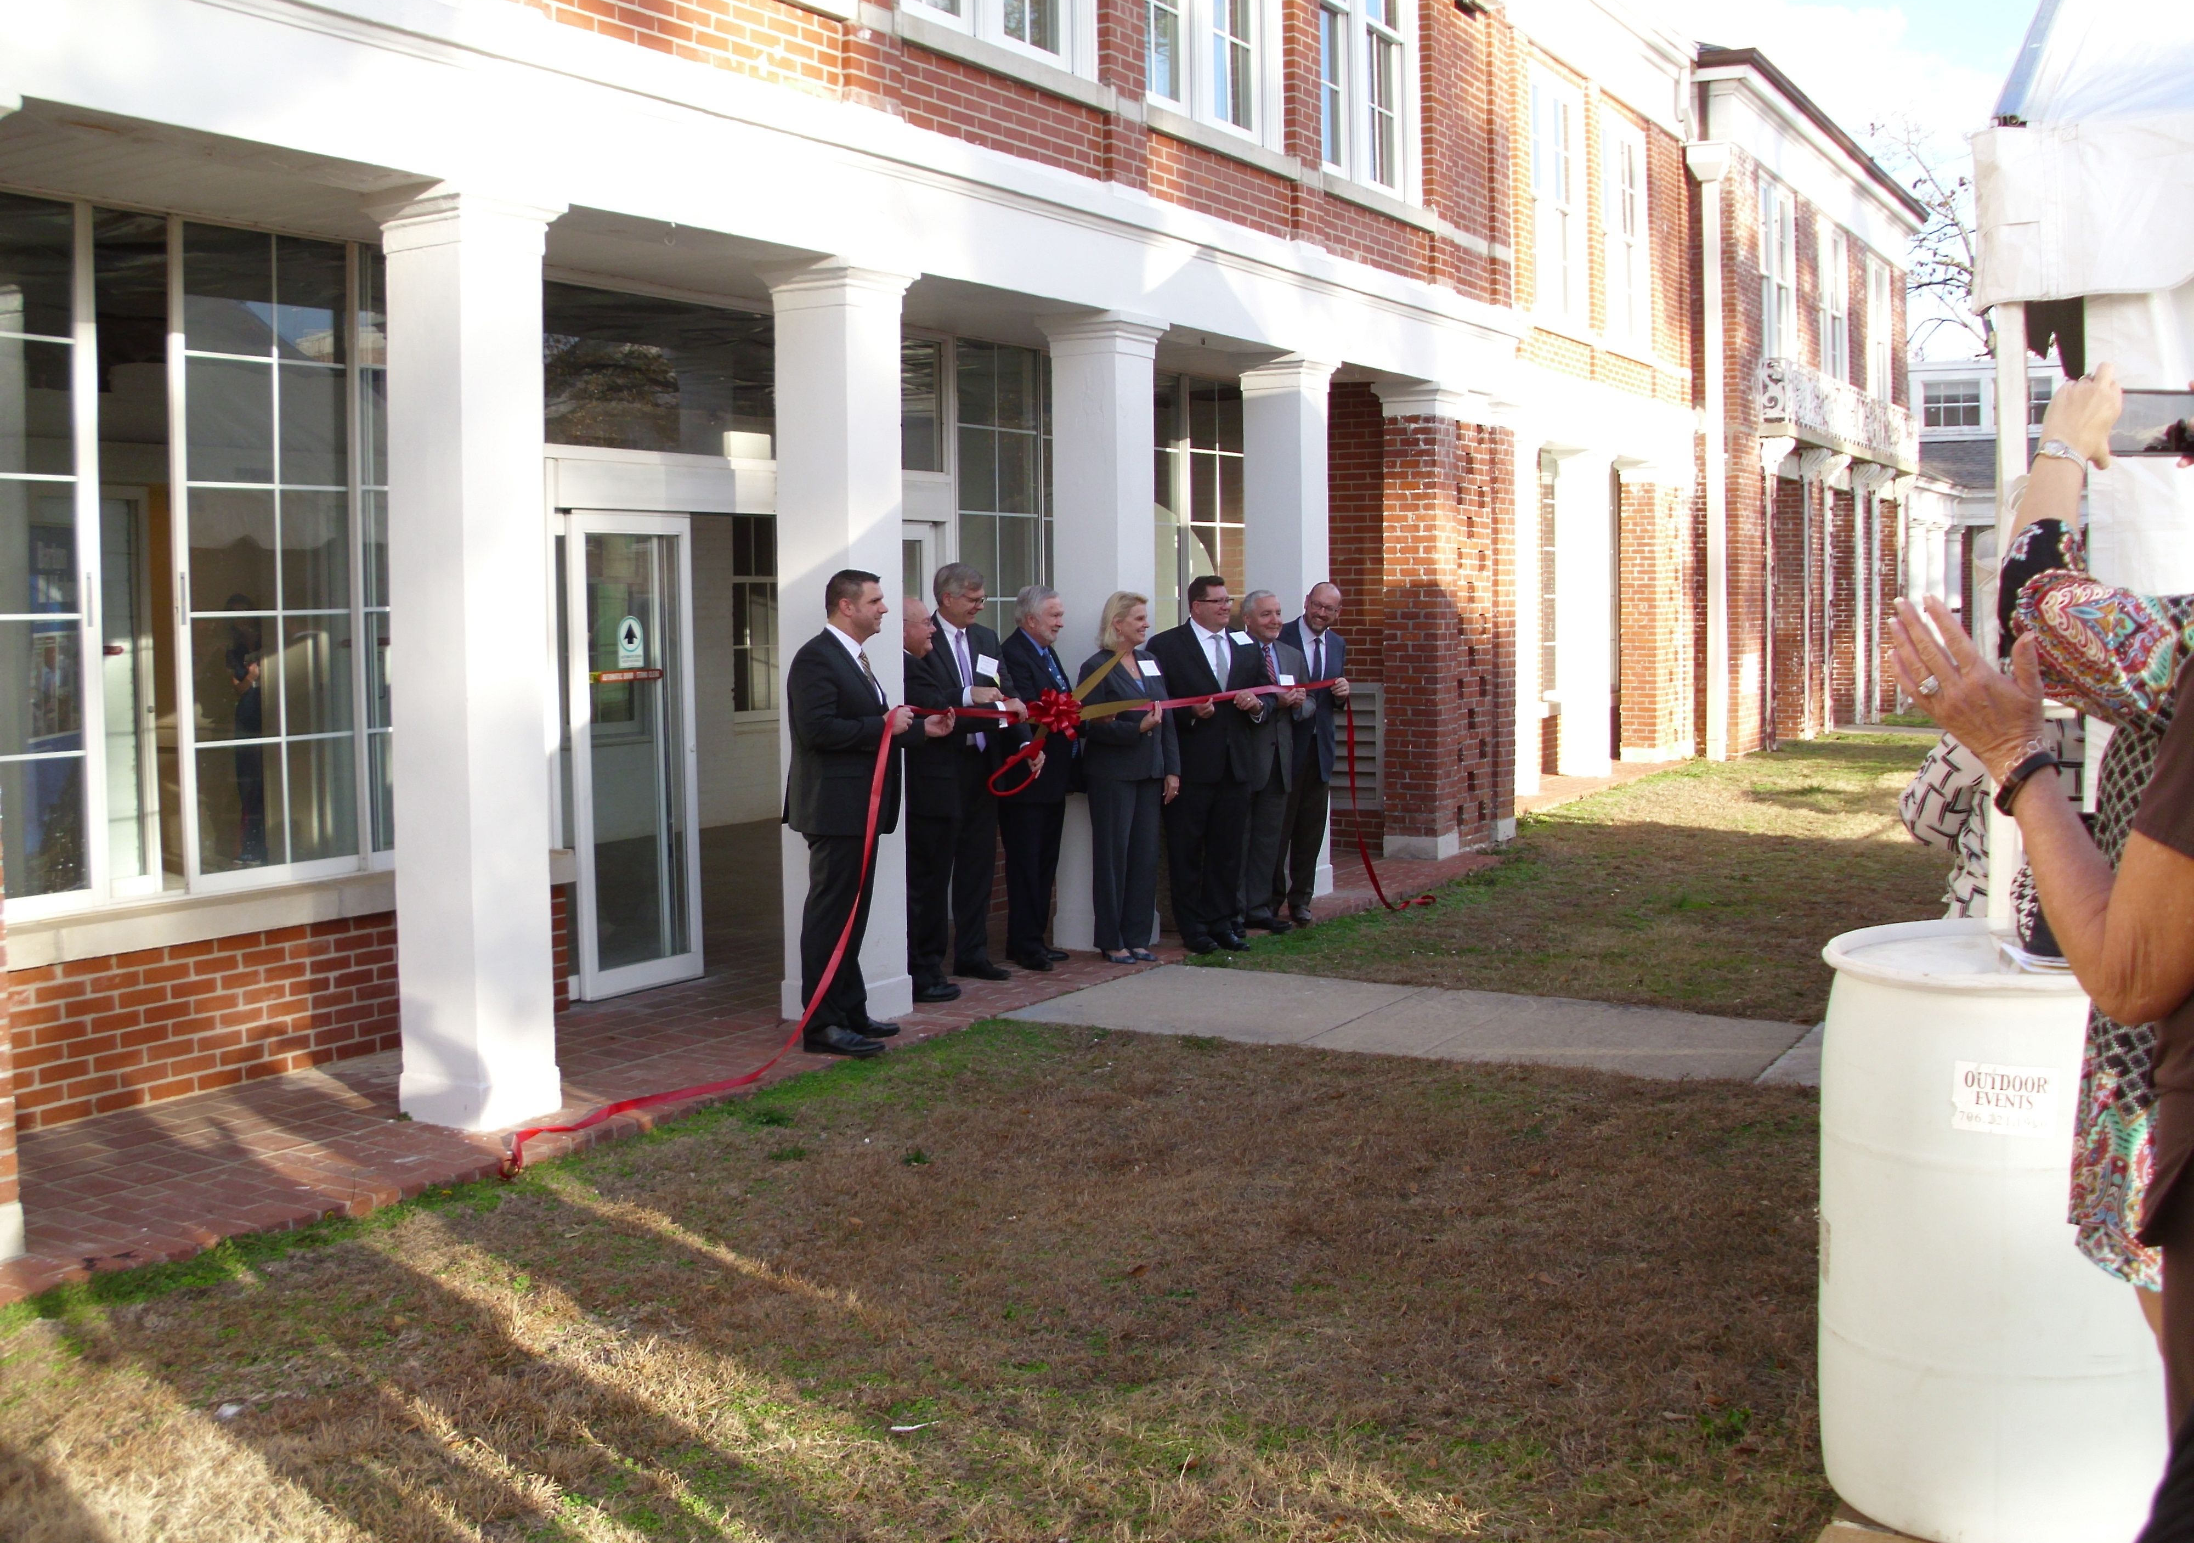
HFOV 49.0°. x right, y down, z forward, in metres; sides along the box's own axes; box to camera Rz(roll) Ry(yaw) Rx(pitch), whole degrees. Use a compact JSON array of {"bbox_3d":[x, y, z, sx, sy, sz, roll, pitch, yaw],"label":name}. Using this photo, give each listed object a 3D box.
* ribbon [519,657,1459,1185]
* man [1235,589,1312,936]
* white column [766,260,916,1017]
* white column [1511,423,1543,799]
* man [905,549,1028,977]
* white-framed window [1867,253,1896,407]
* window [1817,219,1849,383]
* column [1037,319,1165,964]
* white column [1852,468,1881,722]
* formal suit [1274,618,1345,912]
[{"bbox_3d":[0.026,0.324,10.297,0.420,1.360,7.100,2,5,29],"label":"ribbon"},{"bbox_3d":[0.891,-0.057,12.059,0.500,1.705,0.380,-4,6,-44],"label":"man"},{"bbox_3d":[-1.016,-0.495,9.674,0.450,2.980,0.460,2,5,29],"label":"white column"},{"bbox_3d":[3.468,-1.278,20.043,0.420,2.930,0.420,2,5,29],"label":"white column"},{"bbox_3d":[-0.557,0.001,10.640,0.560,1.840,0.420,-3,5,-35],"label":"man"},{"bbox_3d":[10.758,-6.015,33.078,0.150,2.200,1.700,2,5,29],"label":"white-framed window"},{"bbox_3d":[8.748,-5.464,28.600,0.130,2.030,1.650,2,5,29],"label":"window"},{"bbox_3d":[0.034,-0.641,11.545,0.450,2.980,0.460,2,5,29],"label":"column"},{"bbox_3d":[9.559,-2.187,29.856,0.300,3.227,0.180,2,5,29],"label":"white column"},{"bbox_3d":[1.073,-0.036,12.620,0.490,1.520,0.340,-2,5,-27],"label":"formal suit"}]

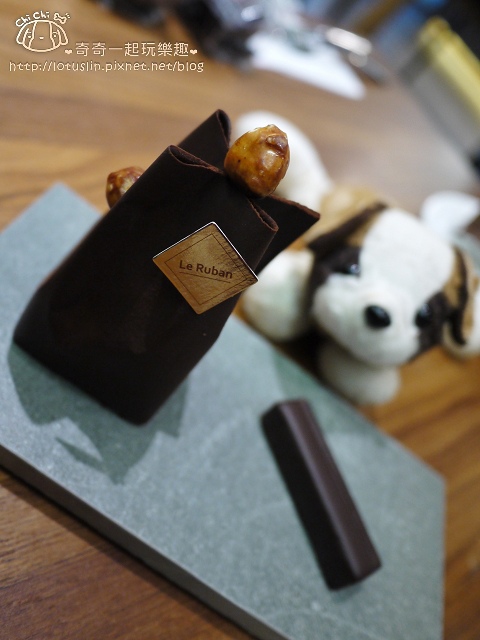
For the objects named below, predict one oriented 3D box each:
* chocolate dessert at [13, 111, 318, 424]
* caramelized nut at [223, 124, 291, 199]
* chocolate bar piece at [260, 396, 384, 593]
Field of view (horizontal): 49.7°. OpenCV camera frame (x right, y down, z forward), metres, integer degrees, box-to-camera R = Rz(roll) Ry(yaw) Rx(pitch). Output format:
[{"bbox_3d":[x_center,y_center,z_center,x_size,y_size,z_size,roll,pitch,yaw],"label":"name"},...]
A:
[{"bbox_3d":[-0.021,-0.017,0.164,0.053,0.095,0.052,38,44,-12],"label":"chocolate dessert"},{"bbox_3d":[0.004,-0.041,0.132,0.016,0.018,0.016,38,44,-12],"label":"caramelized nut"},{"bbox_3d":[0.031,0.067,0.206,0.016,0.015,0.068,-5,65,-41],"label":"chocolate bar piece"}]

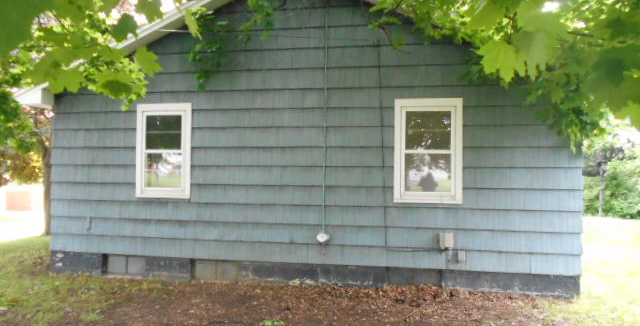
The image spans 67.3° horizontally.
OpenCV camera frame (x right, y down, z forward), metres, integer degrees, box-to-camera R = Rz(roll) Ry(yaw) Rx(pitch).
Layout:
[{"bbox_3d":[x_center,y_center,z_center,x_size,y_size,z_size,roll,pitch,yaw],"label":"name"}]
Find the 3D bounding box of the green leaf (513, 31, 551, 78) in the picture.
[{"bbox_3d":[0.704,-0.361,1.600,0.125,0.150,0.060,0,-1,24],"label":"green leaf"}]

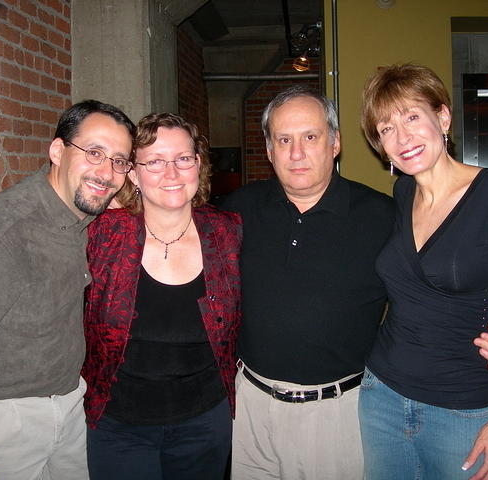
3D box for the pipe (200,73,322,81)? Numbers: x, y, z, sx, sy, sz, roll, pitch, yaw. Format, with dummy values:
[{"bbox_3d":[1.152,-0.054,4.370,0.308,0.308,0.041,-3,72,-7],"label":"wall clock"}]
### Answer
[{"bbox_3d":[0.170,-1.608,6.900,1.170,0.052,0.052,0,6,6],"label":"pipe"}]

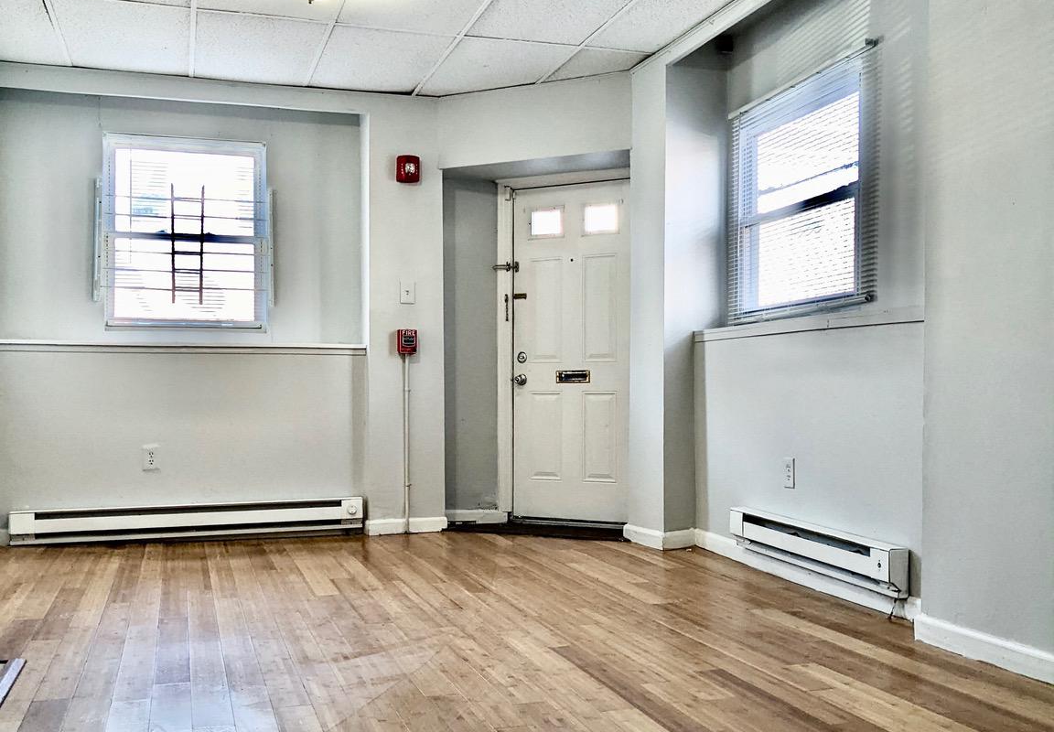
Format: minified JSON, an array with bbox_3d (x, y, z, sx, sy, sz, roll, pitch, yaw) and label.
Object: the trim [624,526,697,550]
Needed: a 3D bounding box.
[{"bbox_3d":[0.693,0.886,5.750,0.230,0.089,0.500,0,-1,-17],"label":"trim"}]

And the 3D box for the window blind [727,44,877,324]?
[{"bbox_3d":[1.181,-0.741,4.869,0.045,1.020,1.180,0,-1,-17],"label":"window blind"}]

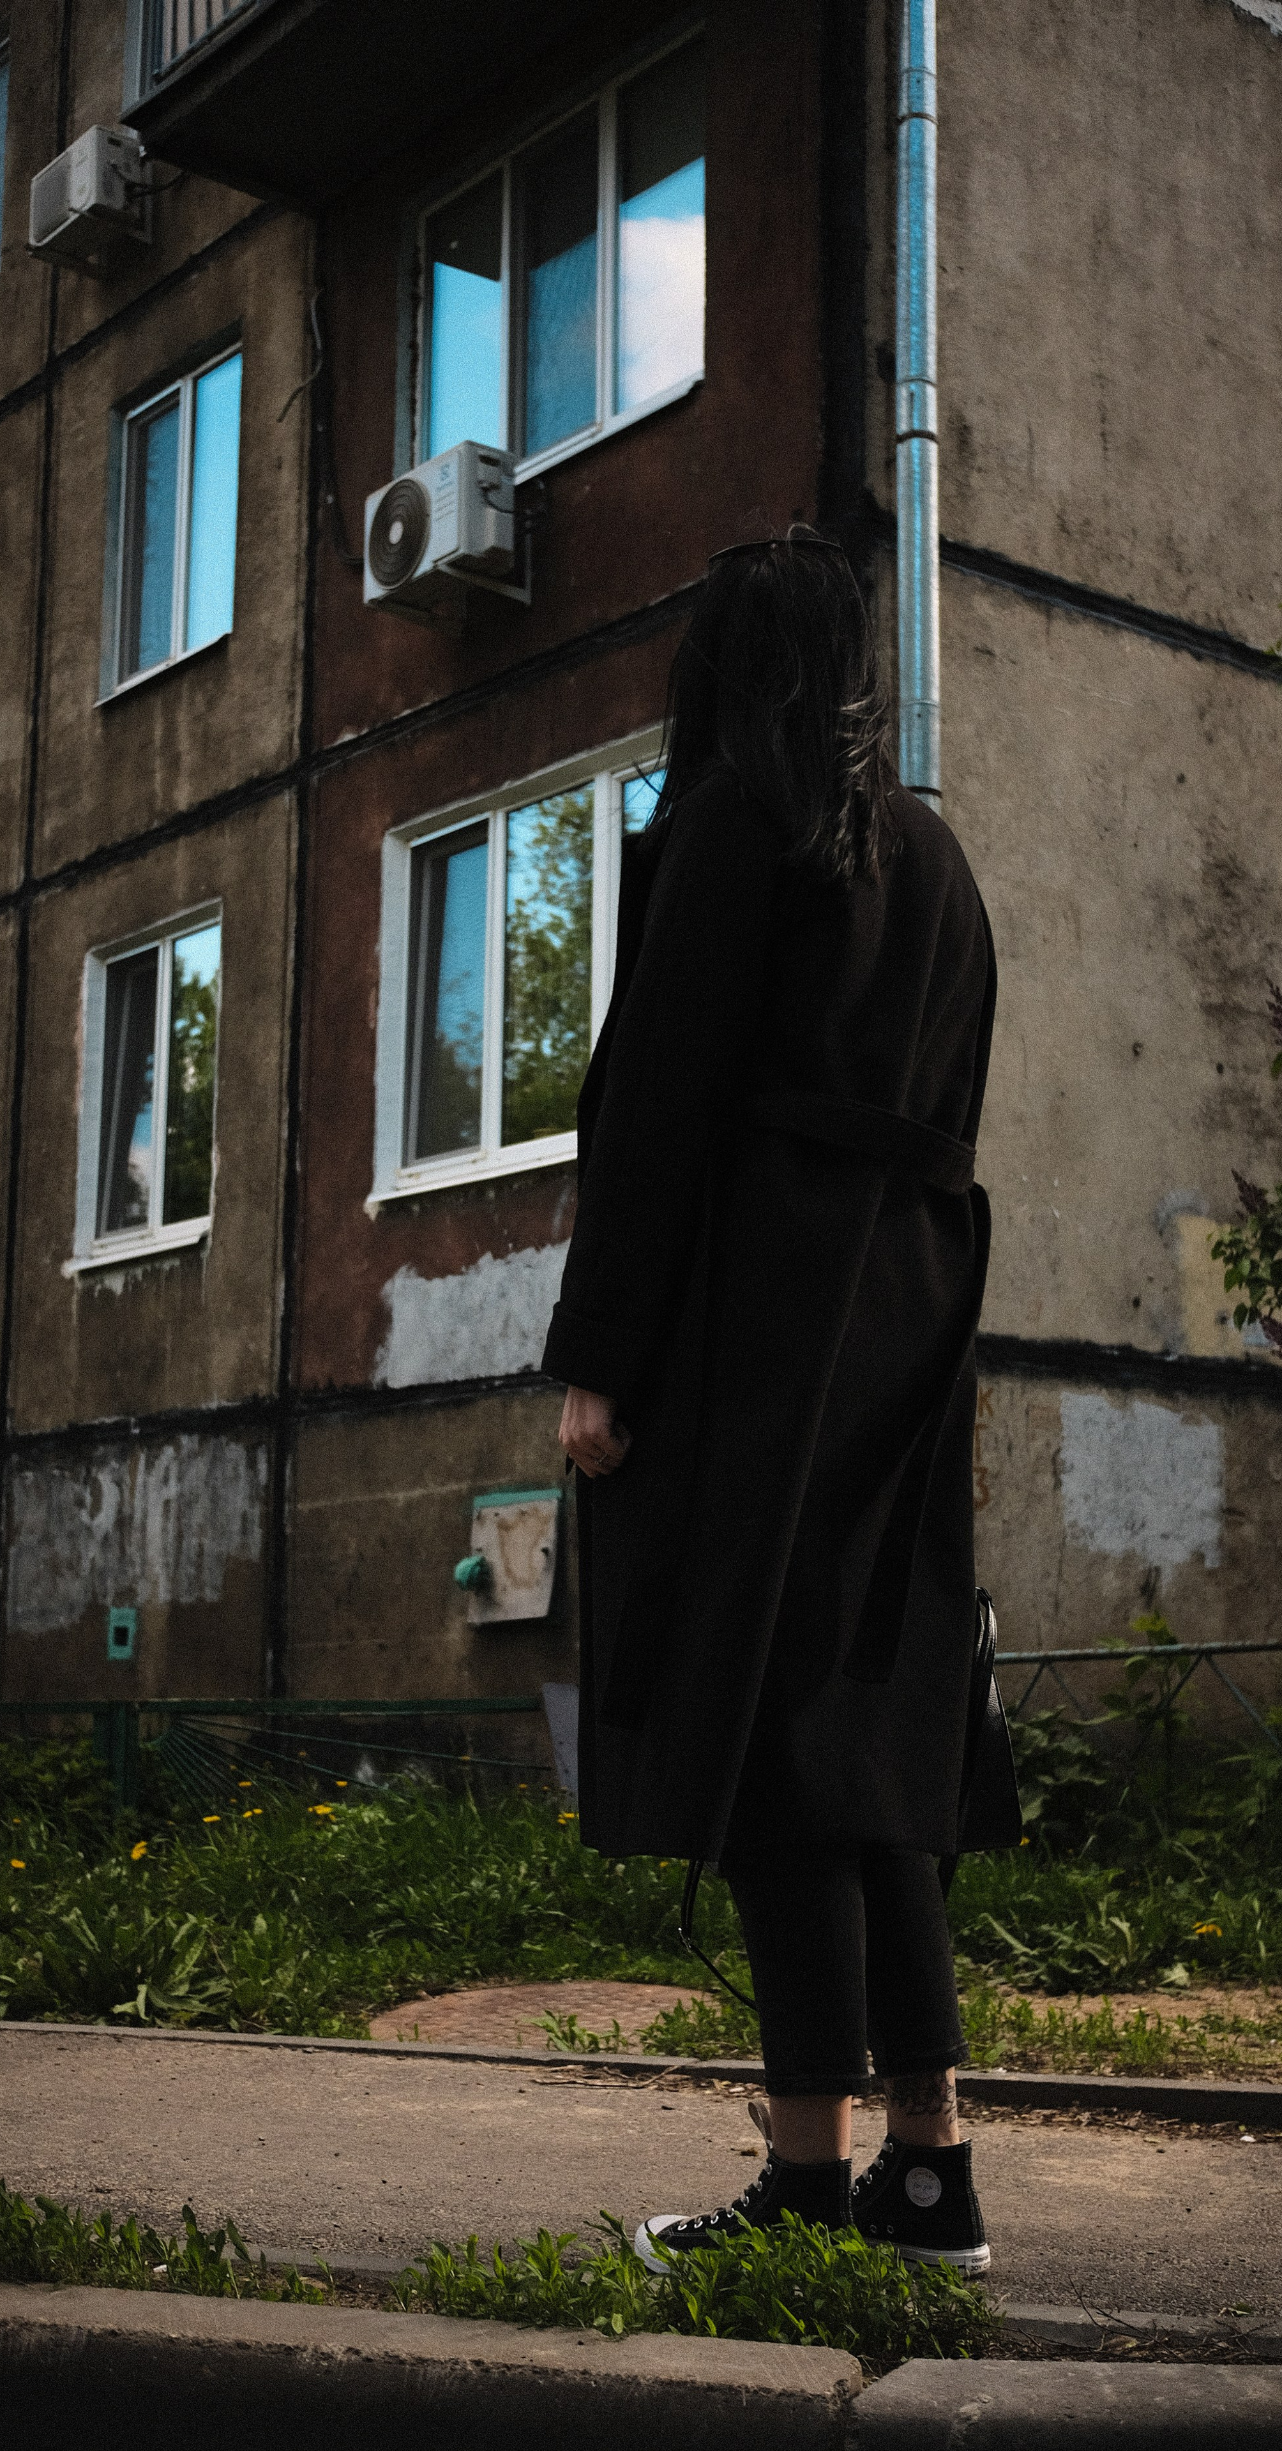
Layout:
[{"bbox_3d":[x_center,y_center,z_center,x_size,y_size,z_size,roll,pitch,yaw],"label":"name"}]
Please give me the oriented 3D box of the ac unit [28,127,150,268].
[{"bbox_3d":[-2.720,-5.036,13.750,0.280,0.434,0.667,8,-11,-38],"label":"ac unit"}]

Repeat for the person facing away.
[{"bbox_3d":[0.135,0.137,2.730,0.430,1.700,0.500,-7,-11,39],"label":"person facing away"}]

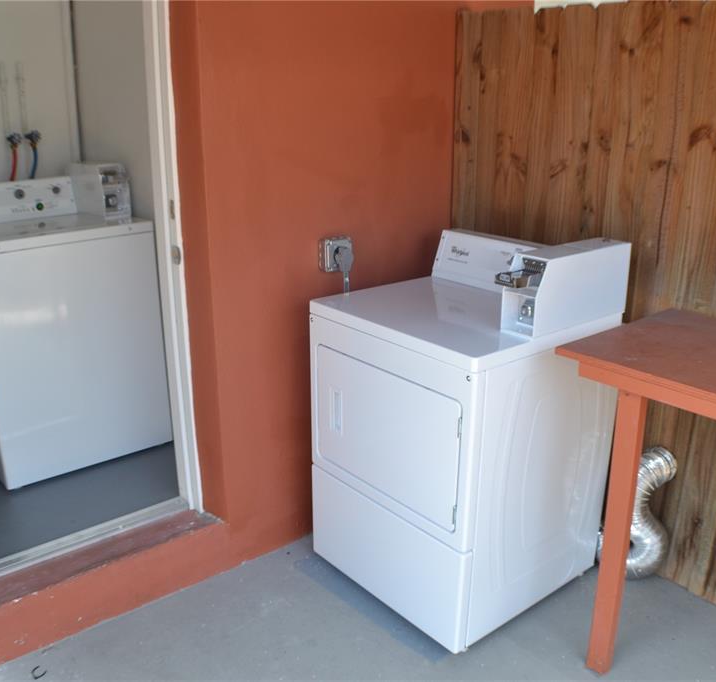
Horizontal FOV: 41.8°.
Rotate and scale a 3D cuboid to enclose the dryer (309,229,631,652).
[{"bbox_3d":[0.334,0.228,3.042,0.690,1.141,0.697,-16,26,-38],"label":"dryer"}]

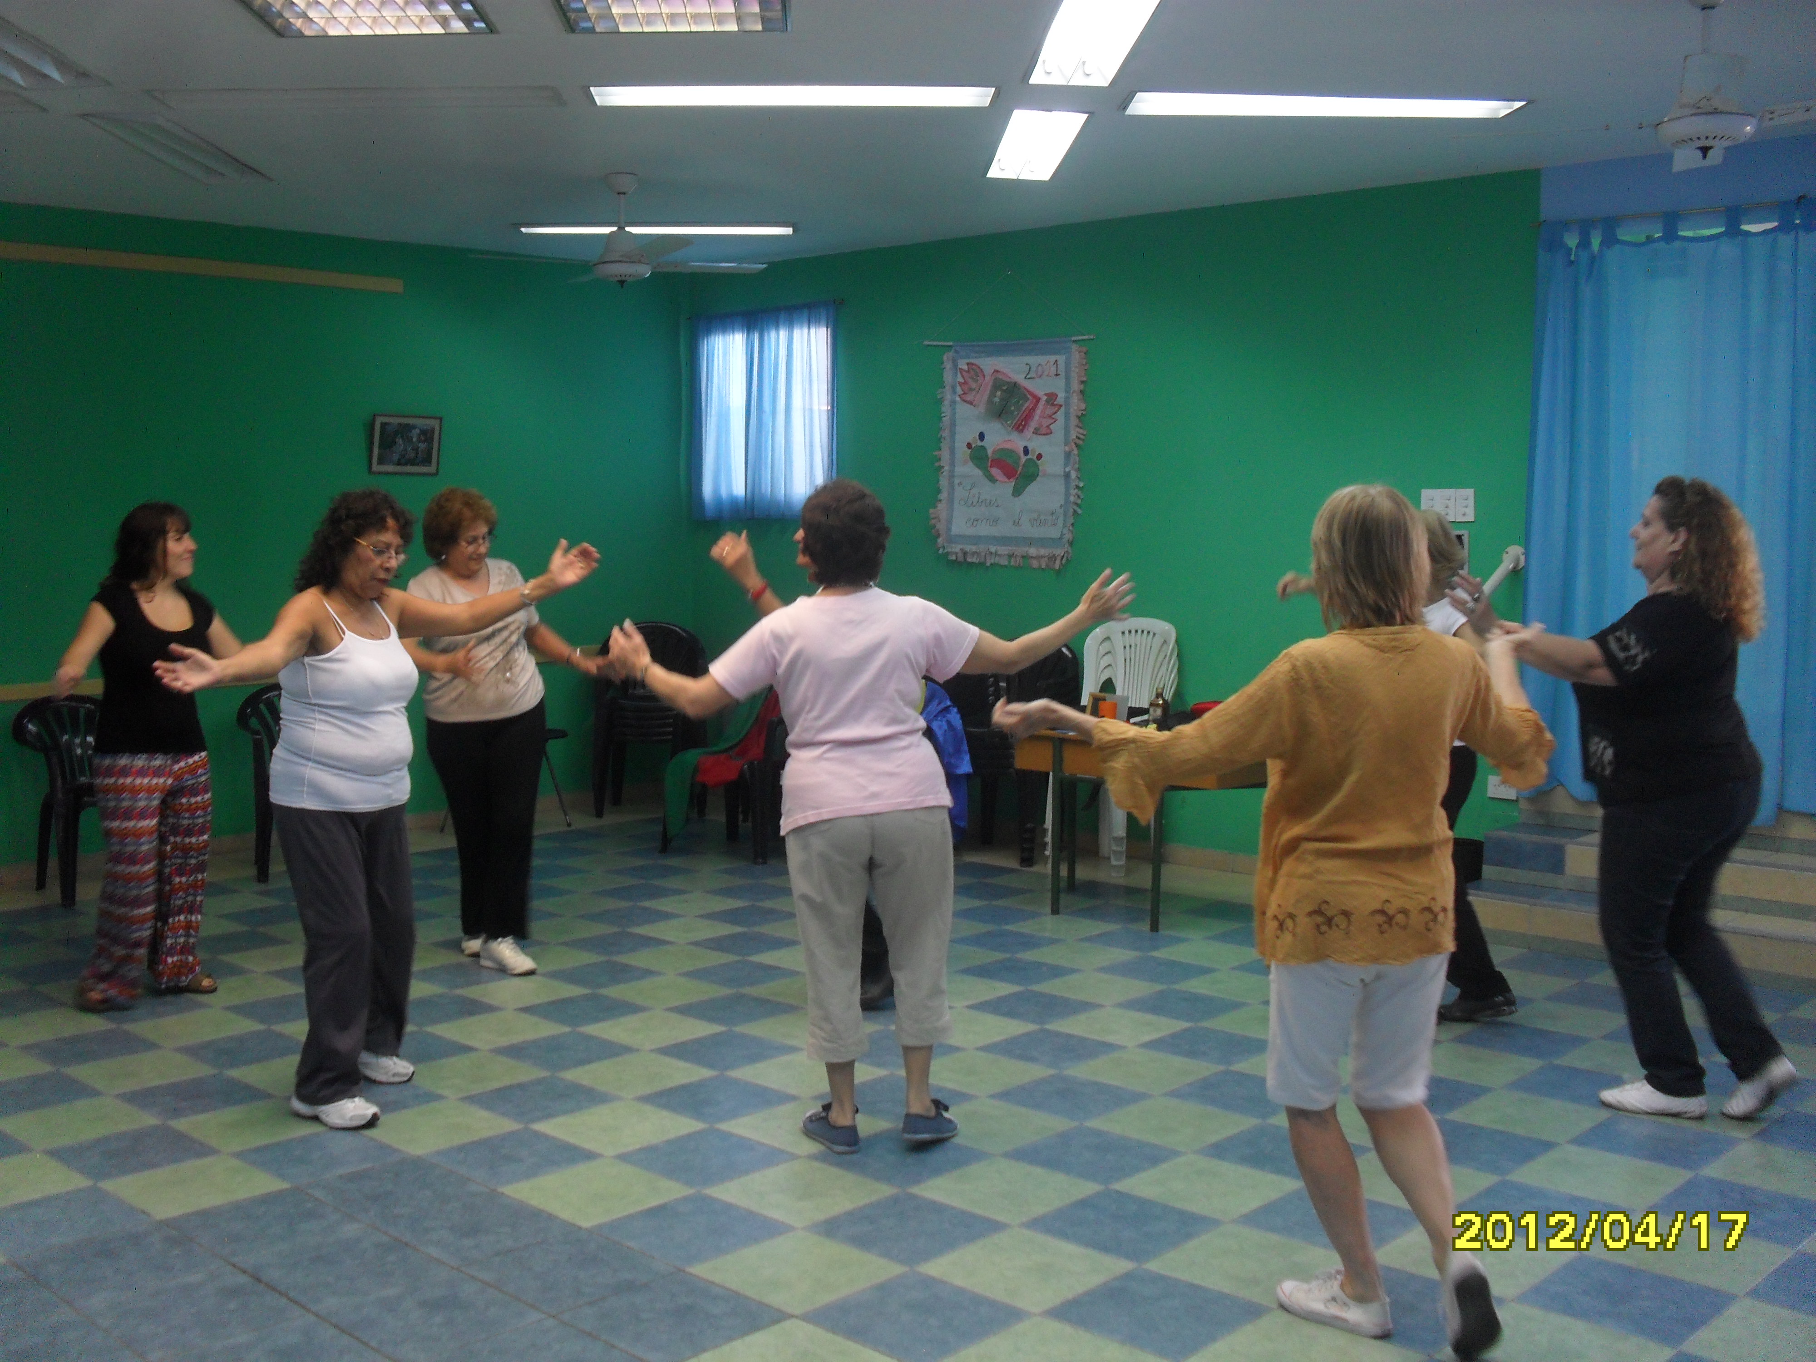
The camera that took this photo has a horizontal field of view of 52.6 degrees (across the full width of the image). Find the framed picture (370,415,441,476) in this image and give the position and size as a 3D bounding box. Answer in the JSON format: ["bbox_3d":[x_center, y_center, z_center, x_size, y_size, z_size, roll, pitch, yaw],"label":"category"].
[{"bbox_3d":[-2.483,-1.174,9.145,0.030,0.290,0.390,10,9,42],"label":"framed picture"}]

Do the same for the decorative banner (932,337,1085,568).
[{"bbox_3d":[0.463,-1.080,8.702,0.860,1.050,0.040,4,5,37],"label":"decorative banner"}]

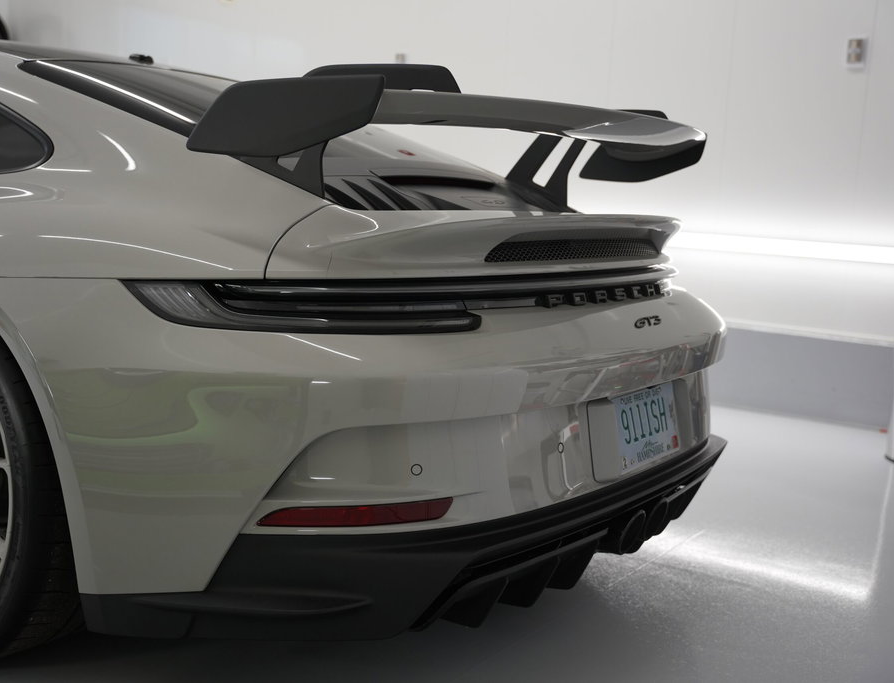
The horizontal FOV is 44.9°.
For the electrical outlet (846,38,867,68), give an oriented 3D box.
[{"bbox_3d":[1.660,-1.175,4.397,0.073,0.116,0.025,7,10,27],"label":"electrical outlet"}]

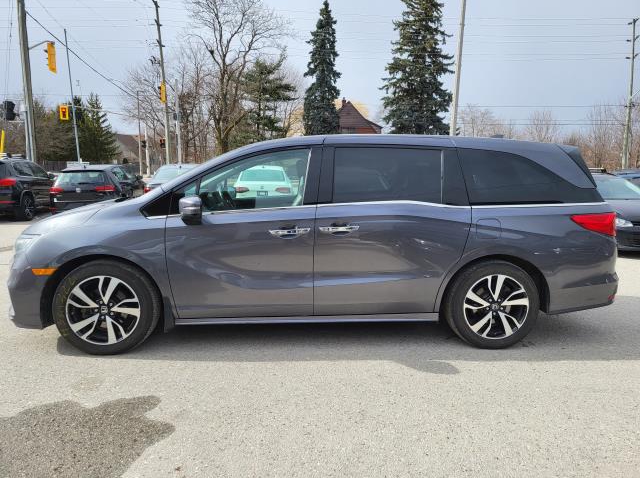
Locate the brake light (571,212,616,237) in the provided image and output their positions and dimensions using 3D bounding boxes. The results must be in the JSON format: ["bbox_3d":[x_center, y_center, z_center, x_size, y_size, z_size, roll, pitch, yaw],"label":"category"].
[{"bbox_3d":[2.162,-0.119,3.882,0.450,0.210,0.250,0,9,-5],"label":"brake light"}]

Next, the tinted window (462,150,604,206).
[{"bbox_3d":[1.700,-0.494,3.803,1.260,0.460,0.200,0,9,-5],"label":"tinted window"}]

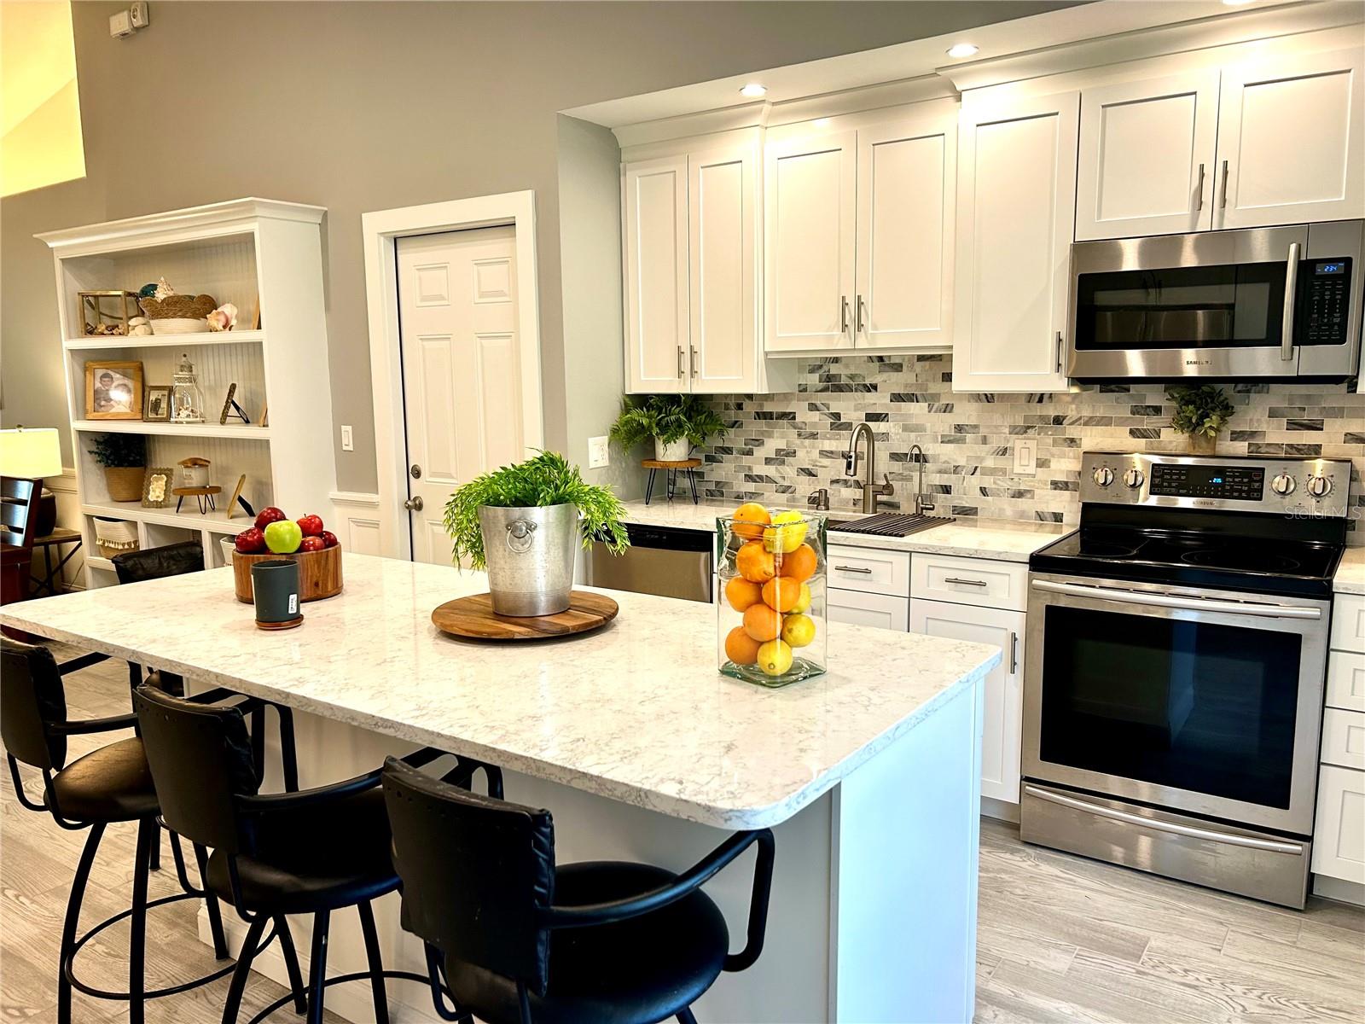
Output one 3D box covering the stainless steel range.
[{"bbox_3d":[1.513,0.439,3.115,0.761,1.182,0.685,5,9,34],"label":"stainless steel range"}]

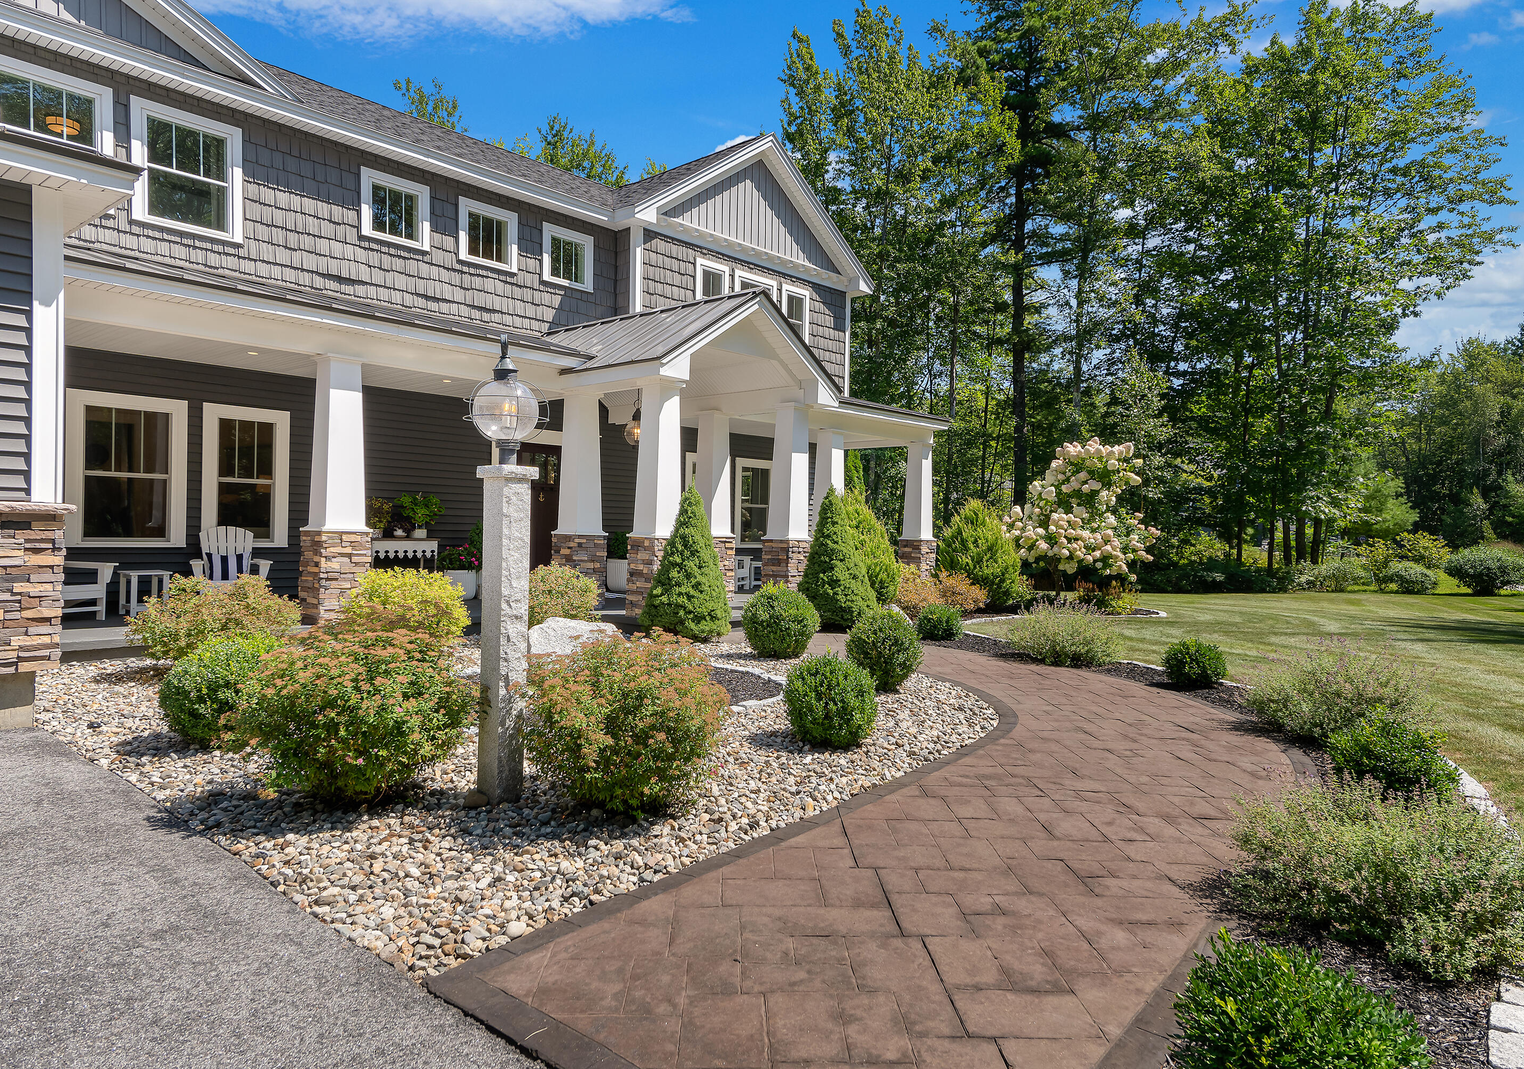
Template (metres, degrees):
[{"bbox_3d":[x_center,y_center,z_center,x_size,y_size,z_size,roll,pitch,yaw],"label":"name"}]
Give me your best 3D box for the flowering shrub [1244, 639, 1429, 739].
[{"bbox_3d":[3.838,1.000,6.848,1.100,0.608,1.000,0,0,29],"label":"flowering shrub"}]

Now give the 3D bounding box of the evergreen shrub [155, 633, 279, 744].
[{"bbox_3d":[-3.023,0.839,5.748,0.650,0.595,0.650,1,0,-28],"label":"evergreen shrub"}]

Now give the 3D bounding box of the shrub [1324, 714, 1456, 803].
[{"bbox_3d":[3.261,1.120,5.299,0.590,0.398,0.560,0,0,32],"label":"shrub"}]

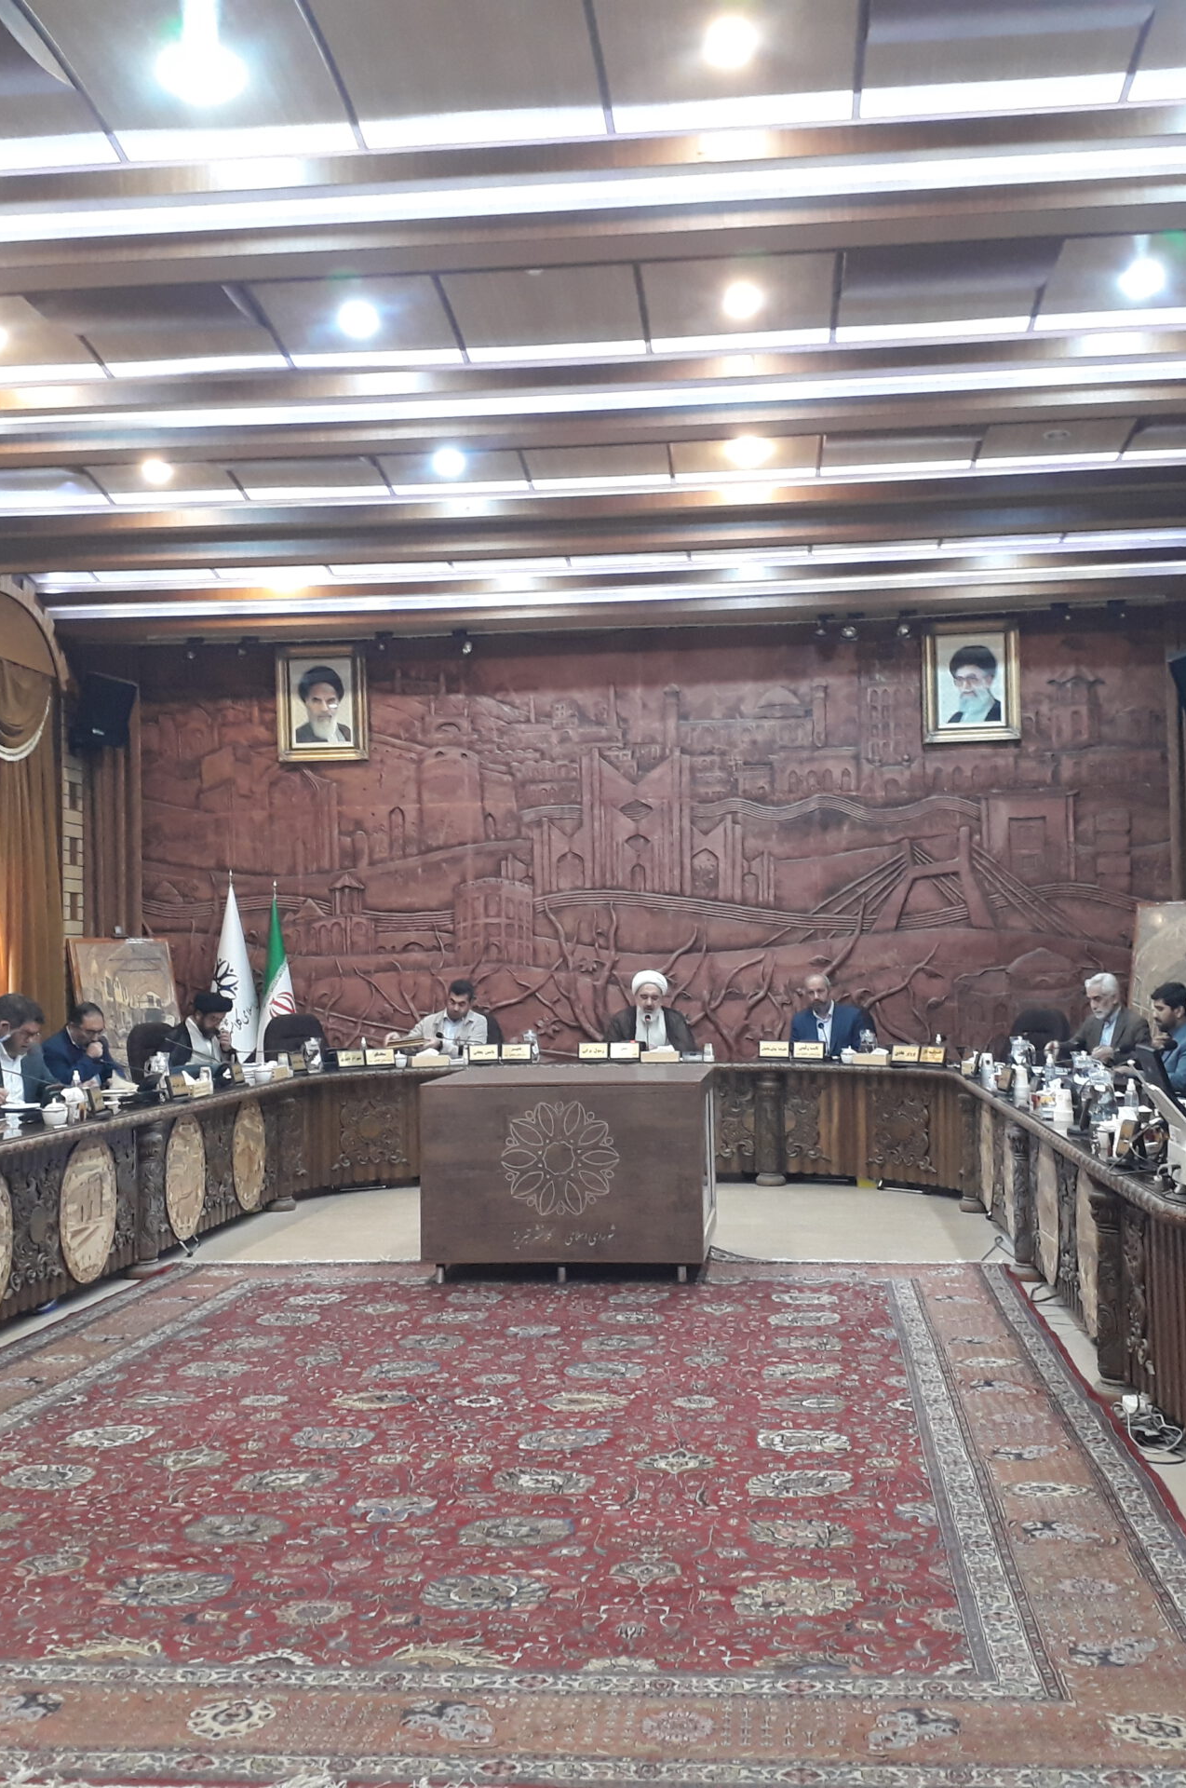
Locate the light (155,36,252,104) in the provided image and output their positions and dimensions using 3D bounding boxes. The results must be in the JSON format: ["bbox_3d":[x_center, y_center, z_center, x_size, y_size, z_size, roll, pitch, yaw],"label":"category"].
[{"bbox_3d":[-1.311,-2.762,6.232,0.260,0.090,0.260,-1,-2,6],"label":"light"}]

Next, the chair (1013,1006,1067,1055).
[{"bbox_3d":[2.951,1.319,12.275,0.620,1.090,0.680,-2,-3,23],"label":"chair"}]

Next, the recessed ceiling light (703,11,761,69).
[{"bbox_3d":[0.451,-2.776,6.046,0.170,0.060,0.170,-1,-2,6],"label":"recessed ceiling light"}]

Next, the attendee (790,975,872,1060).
[{"bbox_3d":[1.607,1.222,12.562,0.540,1.340,0.660,-2,-3,14],"label":"attendee"}]

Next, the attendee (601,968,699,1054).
[{"bbox_3d":[0.382,1.228,12.681,0.620,1.380,0.680,-1,-3,5],"label":"attendee"}]

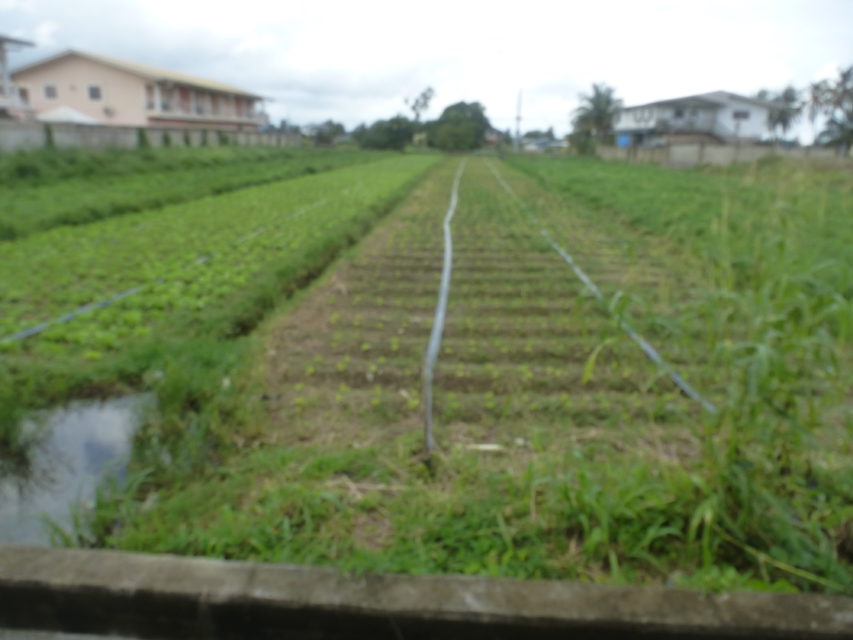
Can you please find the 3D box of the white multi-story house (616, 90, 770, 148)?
[{"bbox_3d":[26.827,-19.787,61.611,13.000,7.600,12.500,2,17,2],"label":"white multi-story house"}]

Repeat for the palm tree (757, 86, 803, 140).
[{"bbox_3d":[42.246,-23.421,72.232,5.200,9.300,5.200,2,17,2],"label":"palm tree"}]

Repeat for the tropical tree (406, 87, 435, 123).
[{"bbox_3d":[-1.275,-37.372,110.126,5.000,11.600,5.000,2,17,2],"label":"tropical tree"}]

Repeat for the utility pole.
[{"bbox_3d":[15.049,-31.907,96.247,0.400,10.100,0.400,2,17,2],"label":"utility pole"}]

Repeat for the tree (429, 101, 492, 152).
[{"bbox_3d":[5.352,-32.758,100.698,10.600,8.600,9.500,2,17,2],"label":"tree"}]

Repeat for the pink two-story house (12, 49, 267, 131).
[{"bbox_3d":[-27.202,-21.550,61.389,11.800,8.000,27.500,2,17,2],"label":"pink two-story house"}]

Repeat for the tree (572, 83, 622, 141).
[{"bbox_3d":[21.188,-24.942,75.005,5.800,9.400,5.800,2,17,2],"label":"tree"}]

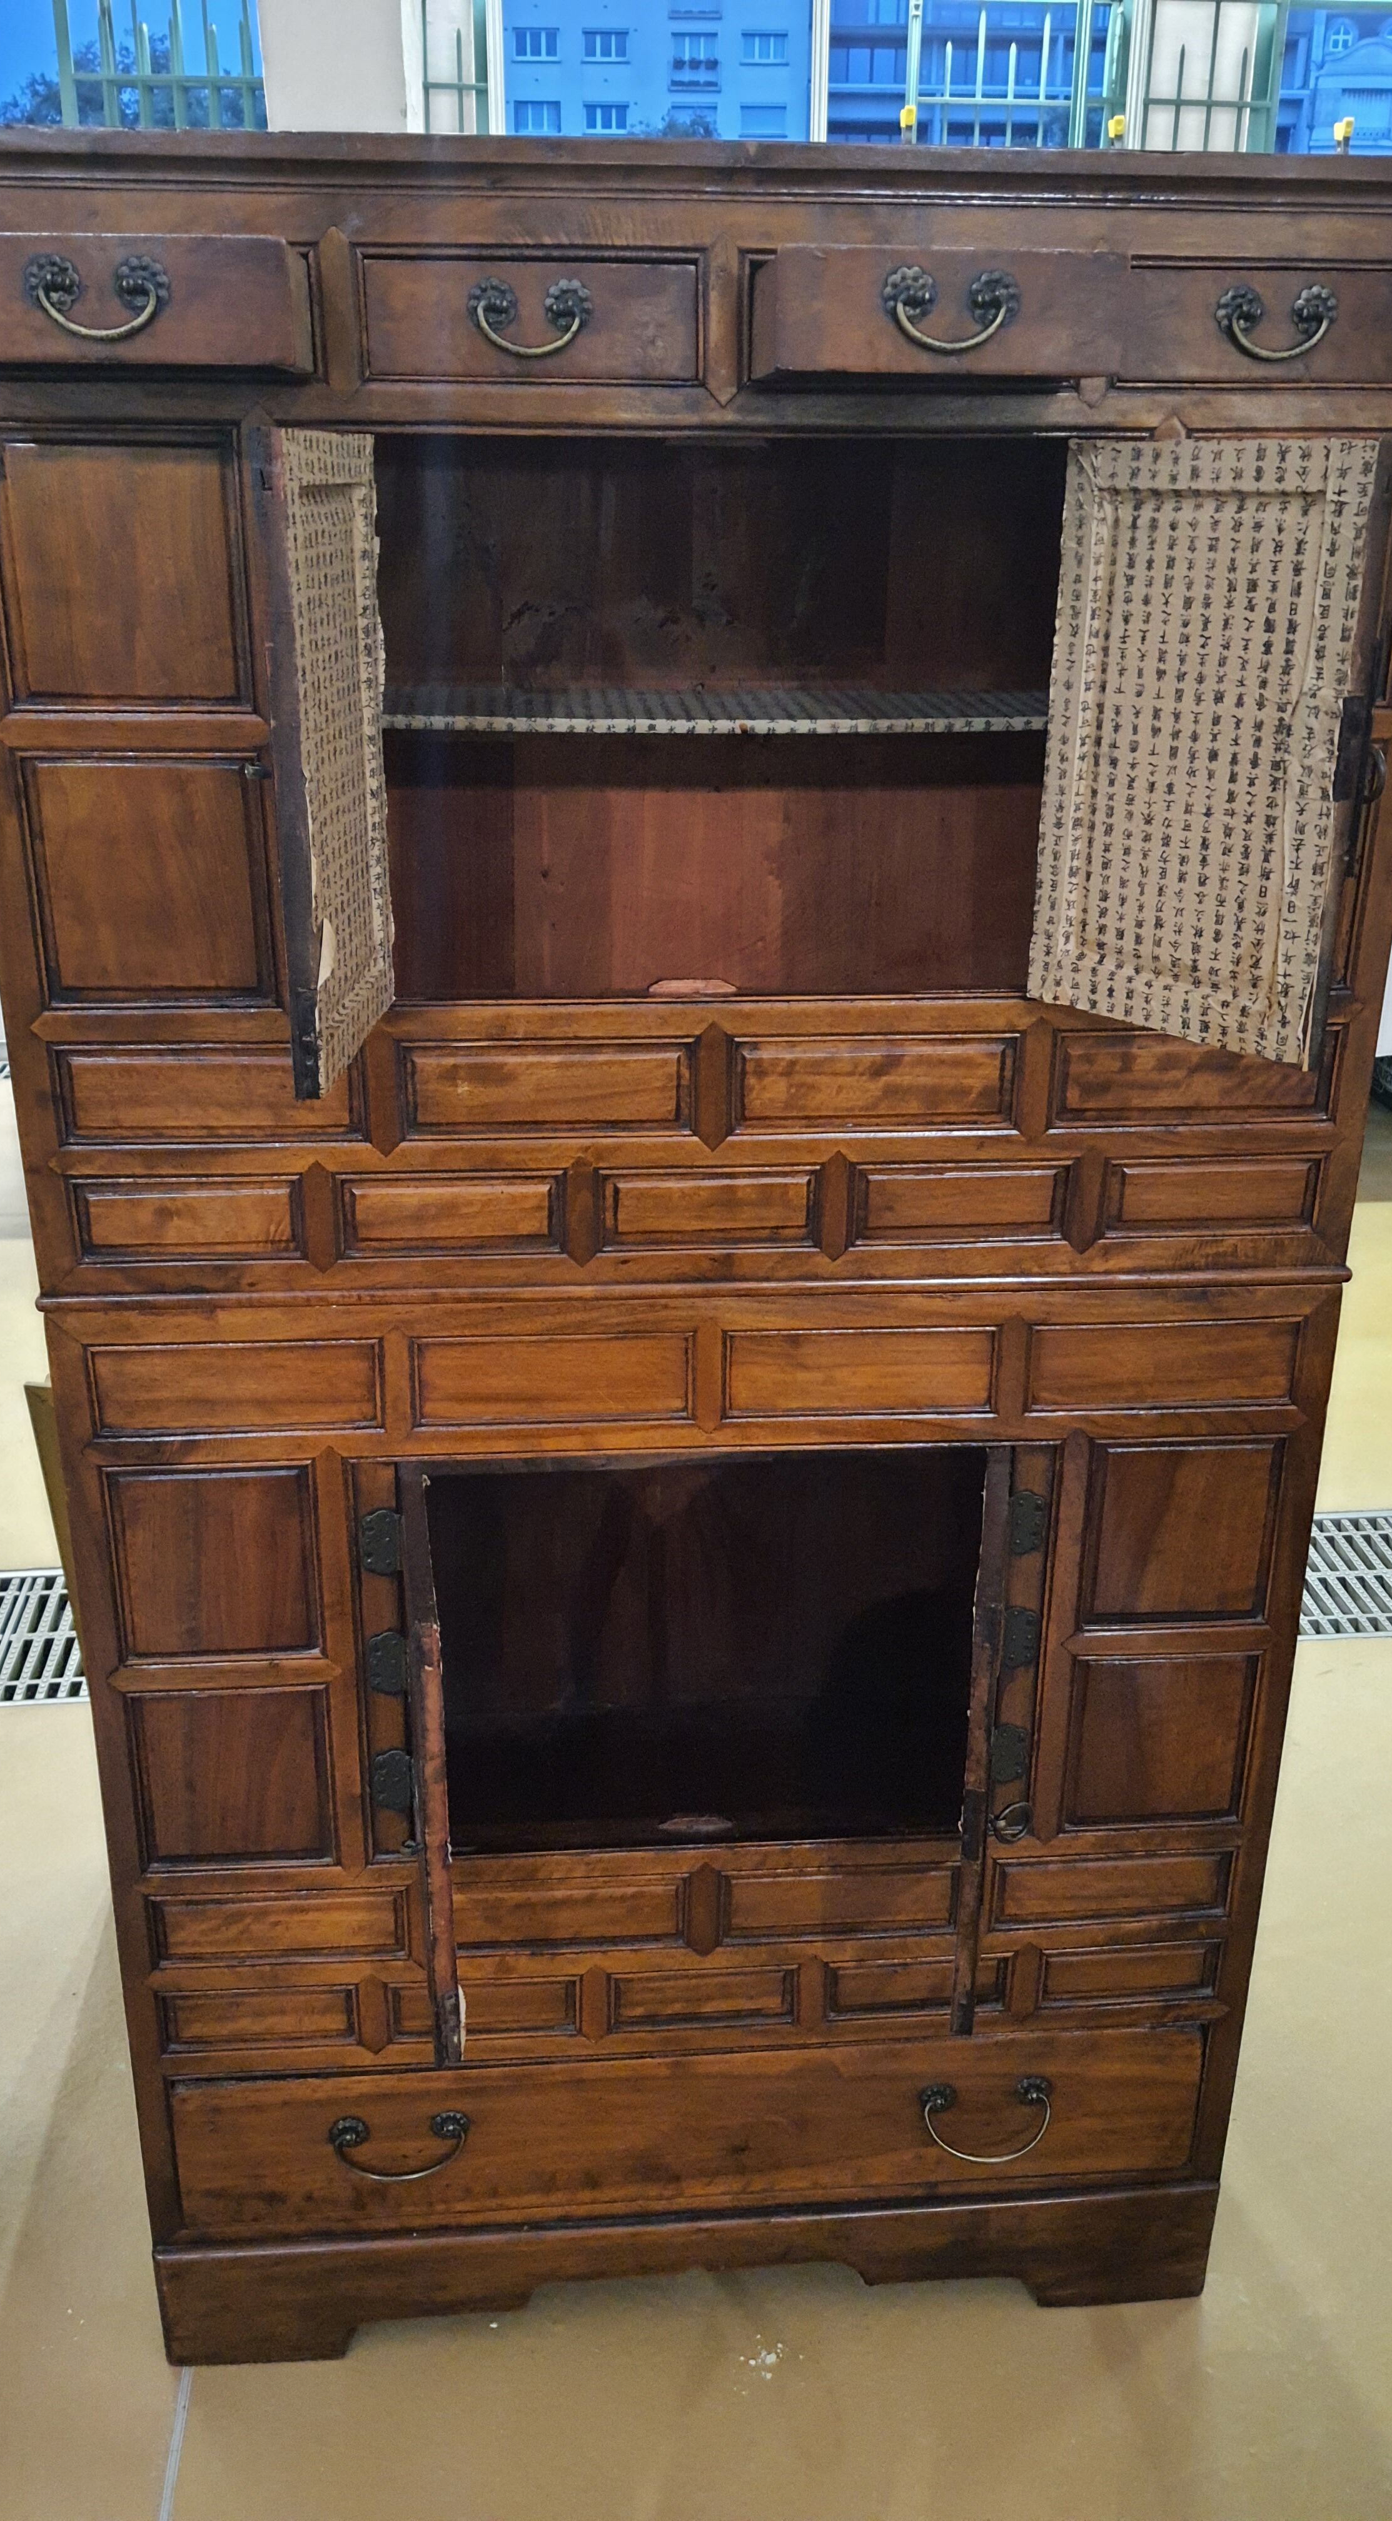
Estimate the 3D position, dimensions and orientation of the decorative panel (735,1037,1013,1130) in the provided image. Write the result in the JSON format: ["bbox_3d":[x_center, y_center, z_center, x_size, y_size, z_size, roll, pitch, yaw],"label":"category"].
[{"bbox_3d":[0.107,-0.108,1.143,0.166,0.055,0.021,-1,20,-4],"label":"decorative panel"}]

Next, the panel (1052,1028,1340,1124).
[{"bbox_3d":[0.304,-0.114,1.157,0.174,0.058,0.021,-1,20,-4],"label":"panel"}]

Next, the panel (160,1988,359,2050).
[{"bbox_3d":[-0.312,0.544,1.358,0.136,0.028,0.020,-1,21,-4],"label":"panel"}]

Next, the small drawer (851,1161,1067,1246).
[{"bbox_3d":[0.164,-0.035,1.181,0.127,0.045,0.020,-1,21,-4],"label":"small drawer"}]

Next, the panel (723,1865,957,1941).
[{"bbox_3d":[0.103,0.462,1.362,0.166,0.042,0.020,-1,21,-4],"label":"panel"}]

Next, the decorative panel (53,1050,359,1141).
[{"bbox_3d":[-0.287,-0.098,1.114,0.169,0.055,0.021,-1,20,-4],"label":"decorative panel"}]

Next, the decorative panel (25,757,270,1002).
[{"bbox_3d":[-0.320,-0.226,1.120,0.132,0.141,0.020,-1,21,-4],"label":"decorative panel"}]

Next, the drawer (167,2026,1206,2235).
[{"bbox_3d":[-0.012,0.588,1.569,0.765,0.150,0.360,-1,20,-4],"label":"drawer"}]

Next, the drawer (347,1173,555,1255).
[{"bbox_3d":[-0.148,-0.028,1.158,0.129,0.043,0.020,-1,21,-4],"label":"drawer"}]

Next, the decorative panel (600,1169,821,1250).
[{"bbox_3d":[0.007,-0.032,1.169,0.131,0.042,0.020,-1,21,-4],"label":"decorative panel"}]

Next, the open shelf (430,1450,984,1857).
[{"bbox_3d":[-0.003,0.206,1.434,0.381,0.307,0.351,-1,20,-4],"label":"open shelf"}]

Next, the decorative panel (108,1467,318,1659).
[{"bbox_3d":[-0.309,0.195,1.220,0.122,0.134,0.021,-1,20,-4],"label":"decorative panel"}]

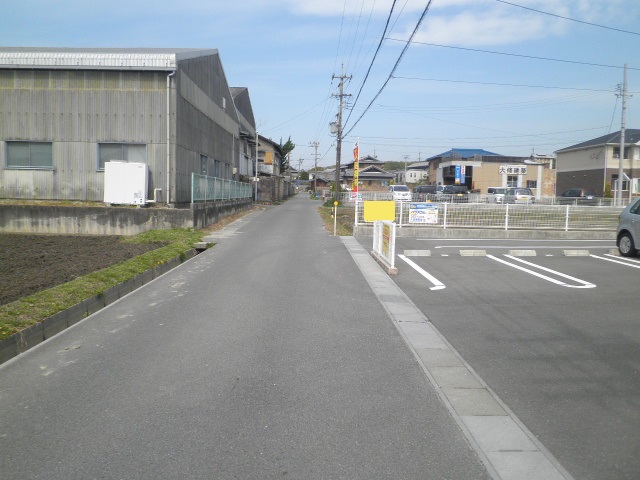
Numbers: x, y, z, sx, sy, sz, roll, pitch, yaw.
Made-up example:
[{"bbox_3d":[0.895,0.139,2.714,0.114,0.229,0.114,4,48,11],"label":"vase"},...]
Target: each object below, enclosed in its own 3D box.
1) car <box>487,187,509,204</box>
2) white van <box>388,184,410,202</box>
[{"bbox_3d":[17.550,-4.329,47.700,1.500,1.750,3.500,2,6,7],"label":"car"},{"bbox_3d":[7.750,-4.486,46.800,1.680,1.630,4.300,1,6,2],"label":"white van"}]

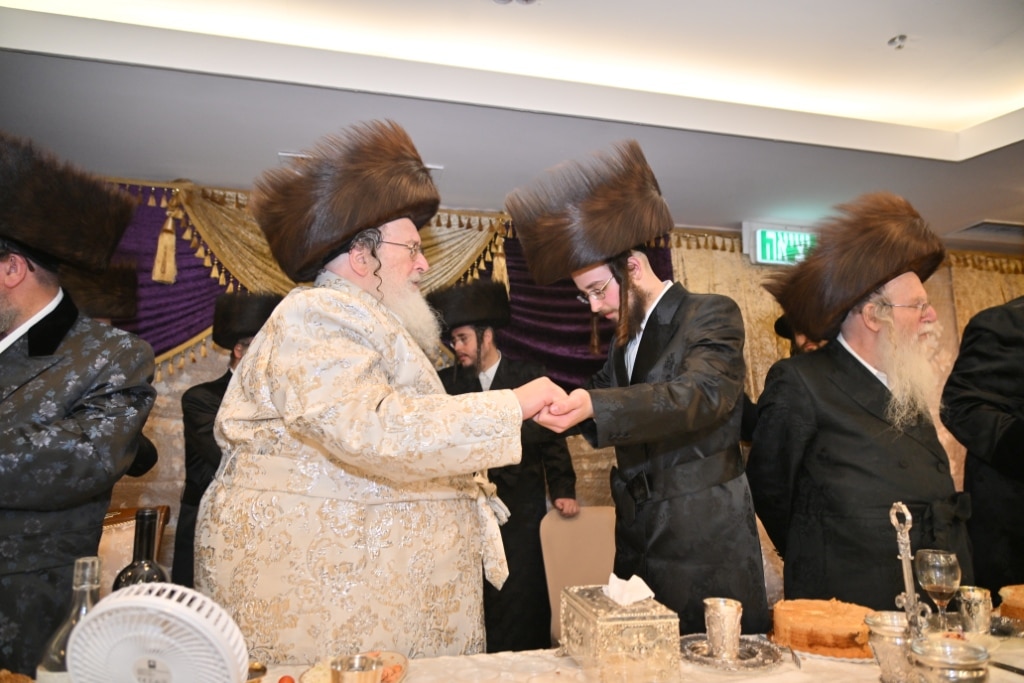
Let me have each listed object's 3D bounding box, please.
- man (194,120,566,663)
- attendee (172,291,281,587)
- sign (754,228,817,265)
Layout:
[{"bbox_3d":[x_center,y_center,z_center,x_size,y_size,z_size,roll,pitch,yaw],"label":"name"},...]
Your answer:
[{"bbox_3d":[-0.285,0.412,1.515,0.800,1.910,0.620,2,-9,-10],"label":"man"},{"bbox_3d":[-0.980,0.659,2.529,0.520,1.731,0.380,7,-11,-38],"label":"attendee"},{"bbox_3d":[1.504,-0.500,3.744,0.397,0.193,0.060,2,-9,-14],"label":"sign"}]

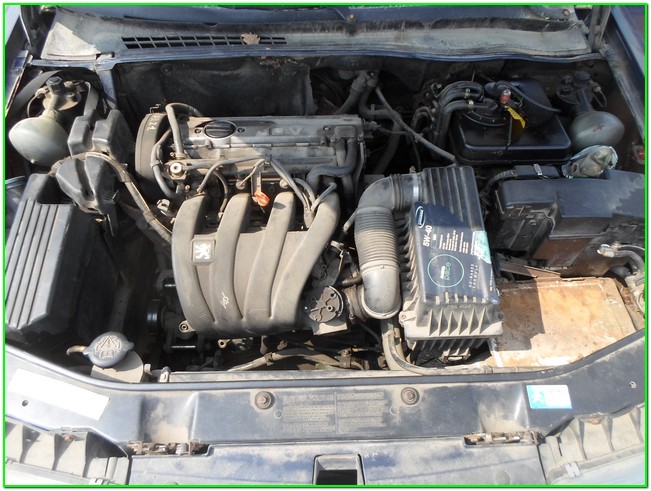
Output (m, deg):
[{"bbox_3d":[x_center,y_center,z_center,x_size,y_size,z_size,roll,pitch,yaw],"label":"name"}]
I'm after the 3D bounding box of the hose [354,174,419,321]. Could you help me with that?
[{"bbox_3d":[0.115,-0.003,0.908,0.120,0.135,0.270,0,57,0],"label":"hose"}]

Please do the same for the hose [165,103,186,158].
[{"bbox_3d":[-0.310,-0.231,0.973,0.040,0.065,0.095,0,57,0],"label":"hose"}]

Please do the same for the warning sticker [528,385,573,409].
[{"bbox_3d":[0.357,0.240,0.750,0.072,0.002,0.036,0,57,0],"label":"warning sticker"}]

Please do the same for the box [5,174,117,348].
[{"bbox_3d":[-0.560,0.034,0.944,0.170,0.170,0.330,0,57,0],"label":"box"}]

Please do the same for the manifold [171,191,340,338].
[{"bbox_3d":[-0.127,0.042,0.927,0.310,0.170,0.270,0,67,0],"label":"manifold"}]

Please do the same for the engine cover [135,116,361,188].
[{"bbox_3d":[-0.157,-0.206,1.022,0.455,0.125,0.180,0,49,0],"label":"engine cover"}]

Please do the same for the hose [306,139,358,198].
[{"bbox_3d":[0.015,-0.161,0.963,0.105,0.080,0.120,0,57,0],"label":"hose"}]

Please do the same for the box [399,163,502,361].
[{"bbox_3d":[0.222,0.022,0.921,0.172,0.190,0.330,3,57,2],"label":"box"}]

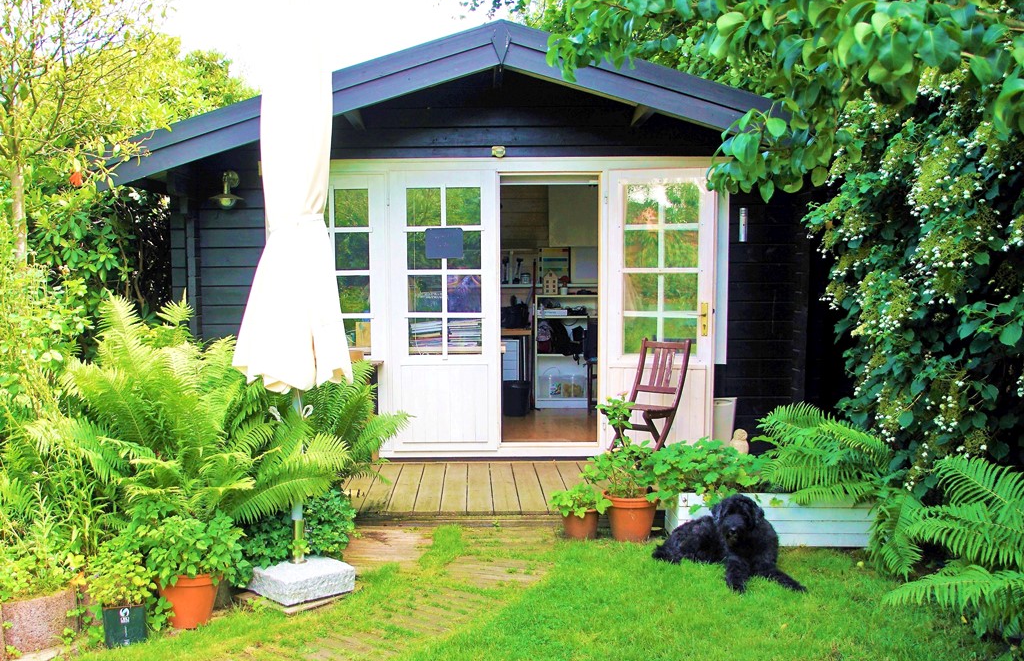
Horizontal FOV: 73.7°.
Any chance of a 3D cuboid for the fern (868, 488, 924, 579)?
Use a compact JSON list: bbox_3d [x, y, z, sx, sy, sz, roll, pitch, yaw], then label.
[{"bbox_3d":[1.845,0.921,3.238,0.260,0.400,0.360,0,4,0],"label":"fern"}]

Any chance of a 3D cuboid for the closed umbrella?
[{"bbox_3d":[-0.925,-0.086,2.891,0.480,2.210,0.460,0,4,0],"label":"closed umbrella"}]

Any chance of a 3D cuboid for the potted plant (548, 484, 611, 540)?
[{"bbox_3d":[0.365,0.960,3.632,0.310,0.280,0.300,0,4,0],"label":"potted plant"}]

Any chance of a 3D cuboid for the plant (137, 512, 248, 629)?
[{"bbox_3d":[-1.290,0.949,2.758,0.430,0.450,0.410,0,4,0],"label":"plant"}]

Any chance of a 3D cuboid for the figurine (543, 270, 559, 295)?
[{"bbox_3d":[0.365,-0.452,6.400,0.134,0.236,0.100,0,4,0],"label":"figurine"}]

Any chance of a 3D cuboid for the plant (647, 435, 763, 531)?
[{"bbox_3d":[1.000,0.790,3.570,0.560,0.430,0.420,0,4,1],"label":"plant"}]

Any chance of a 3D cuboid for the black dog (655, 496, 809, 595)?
[{"bbox_3d":[0.990,0.927,3.218,0.440,0.400,0.660,-3,5,-32],"label":"black dog"}]

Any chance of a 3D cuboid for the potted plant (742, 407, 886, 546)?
[{"bbox_3d":[1.634,0.734,3.686,0.720,0.710,0.580,0,4,0],"label":"potted plant"}]

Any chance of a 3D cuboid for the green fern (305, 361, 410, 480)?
[{"bbox_3d":[-0.765,0.436,3.400,0.490,0.560,0.520,0,4,0],"label":"green fern"}]

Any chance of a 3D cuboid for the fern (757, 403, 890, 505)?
[{"bbox_3d":[1.635,0.640,3.600,0.620,0.480,0.550,0,4,1],"label":"fern"}]

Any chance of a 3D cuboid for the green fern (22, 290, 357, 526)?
[{"bbox_3d":[-1.518,0.453,3.242,1.520,1.130,1.150,0,4,0],"label":"green fern"}]

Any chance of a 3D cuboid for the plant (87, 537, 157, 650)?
[{"bbox_3d":[-1.527,1.025,2.670,0.240,0.380,0.240,-1,4,-15],"label":"plant"}]

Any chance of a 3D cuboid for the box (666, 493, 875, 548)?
[{"bbox_3d":[1.365,0.952,3.600,1.030,0.273,0.285,0,4,1],"label":"box"}]

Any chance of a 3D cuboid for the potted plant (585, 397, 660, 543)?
[{"bbox_3d":[0.565,0.717,3.590,0.385,0.745,0.370,0,4,0],"label":"potted plant"}]

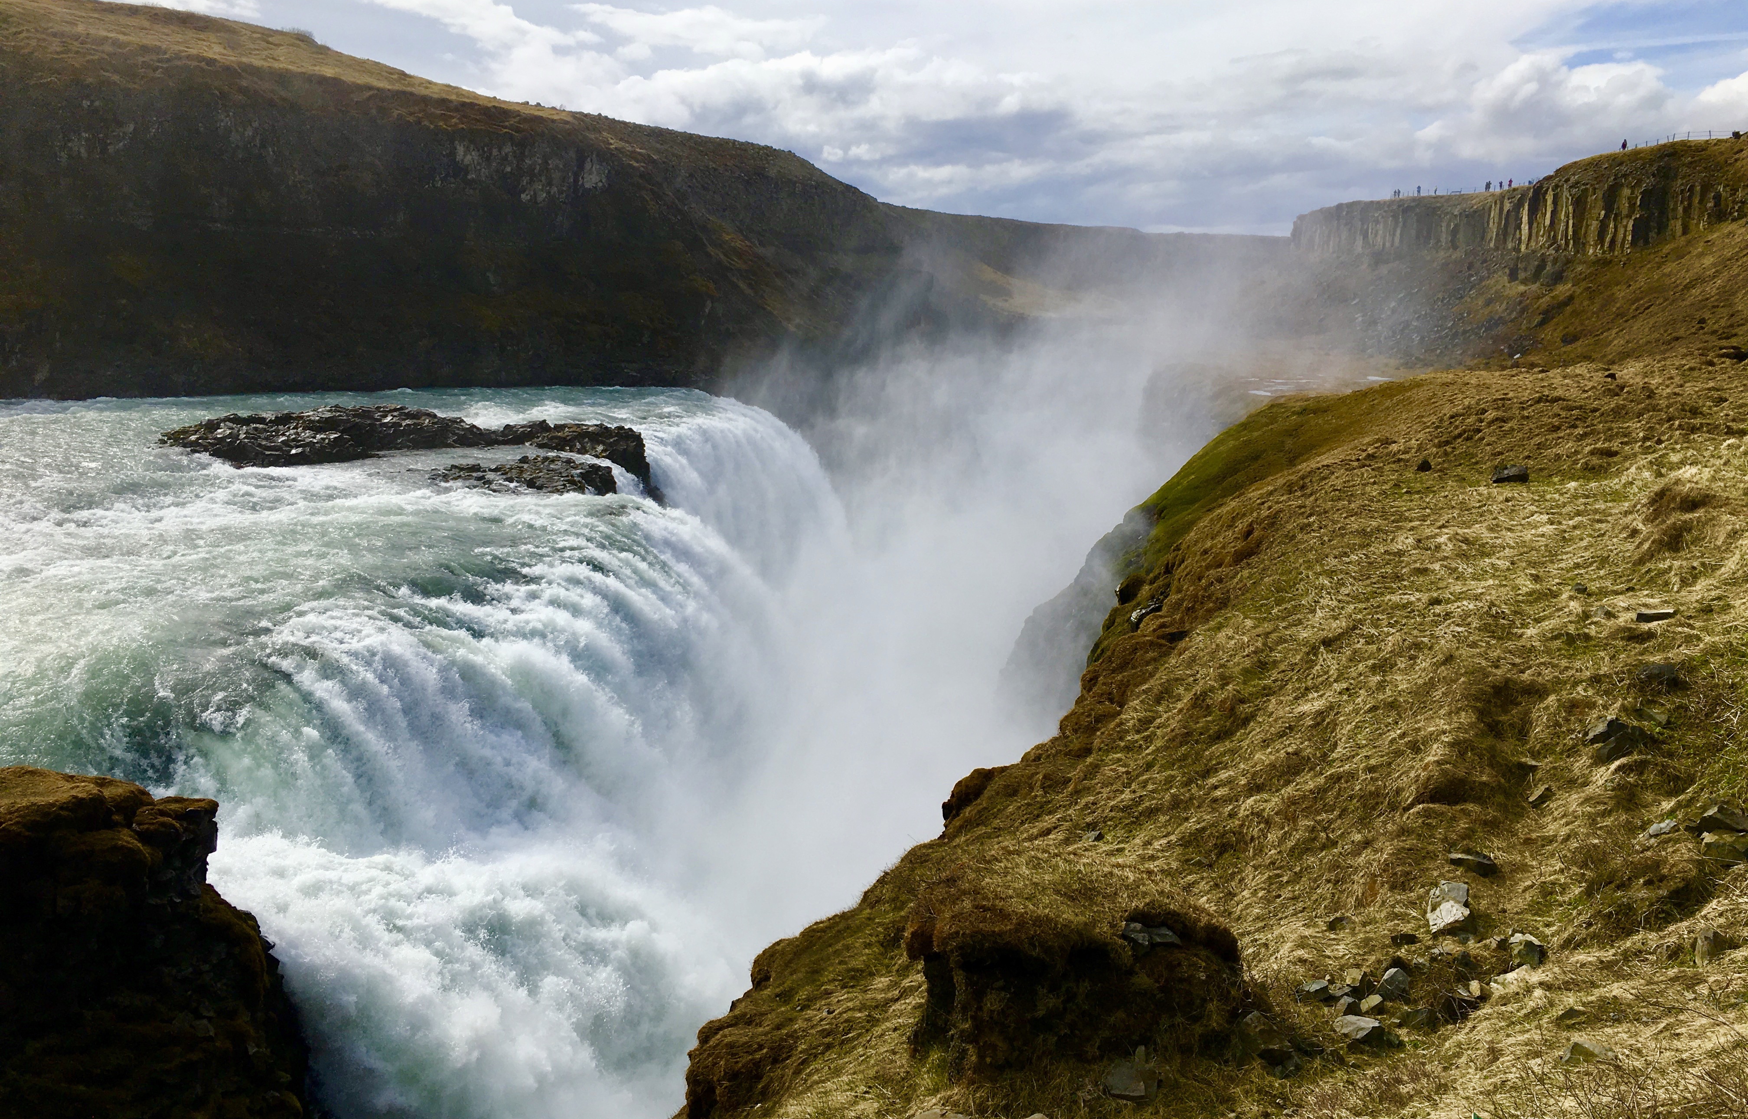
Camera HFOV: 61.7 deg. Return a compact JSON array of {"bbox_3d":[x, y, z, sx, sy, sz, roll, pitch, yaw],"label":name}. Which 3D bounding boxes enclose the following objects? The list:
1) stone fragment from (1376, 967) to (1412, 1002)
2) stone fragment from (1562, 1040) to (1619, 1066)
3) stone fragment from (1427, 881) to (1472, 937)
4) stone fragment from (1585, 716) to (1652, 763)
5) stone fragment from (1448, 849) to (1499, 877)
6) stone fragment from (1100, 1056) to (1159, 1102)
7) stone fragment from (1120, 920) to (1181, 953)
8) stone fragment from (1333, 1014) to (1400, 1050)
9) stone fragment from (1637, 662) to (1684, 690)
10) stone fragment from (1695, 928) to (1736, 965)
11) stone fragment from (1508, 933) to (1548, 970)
[{"bbox_3d":[3.632,2.969,10.221,0.240,0.200,0.210,4,13,20],"label":"stone fragment"},{"bbox_3d":[4.545,3.125,9.300,0.330,0.130,0.210,6,14,28],"label":"stone fragment"},{"bbox_3d":[4.639,2.814,11.800,0.310,0.310,0.290,5,13,22],"label":"stone fragment"},{"bbox_3d":[6.220,1.501,12.238,0.500,0.290,0.380,6,14,27],"label":"stone fragment"},{"bbox_3d":[4.995,2.524,12.200,0.400,0.150,0.240,5,13,23],"label":"stone fragment"},{"bbox_3d":[1.864,3.773,10.632,0.400,0.200,0.320,1,13,10],"label":"stone fragment"},{"bbox_3d":[2.082,2.838,11.025,0.430,0.170,0.250,2,13,11],"label":"stone fragment"},{"bbox_3d":[3.341,3.207,9.924,0.430,0.170,0.240,4,13,20],"label":"stone fragment"},{"bbox_3d":[8.280,1.226,15.400,0.430,0.200,0.300,7,14,29],"label":"stone fragment"},{"bbox_3d":[5.860,2.700,10.200,0.240,0.190,0.200,7,14,31],"label":"stone fragment"},{"bbox_3d":[4.869,2.911,10.900,0.260,0.180,0.220,6,13,25],"label":"stone fragment"}]

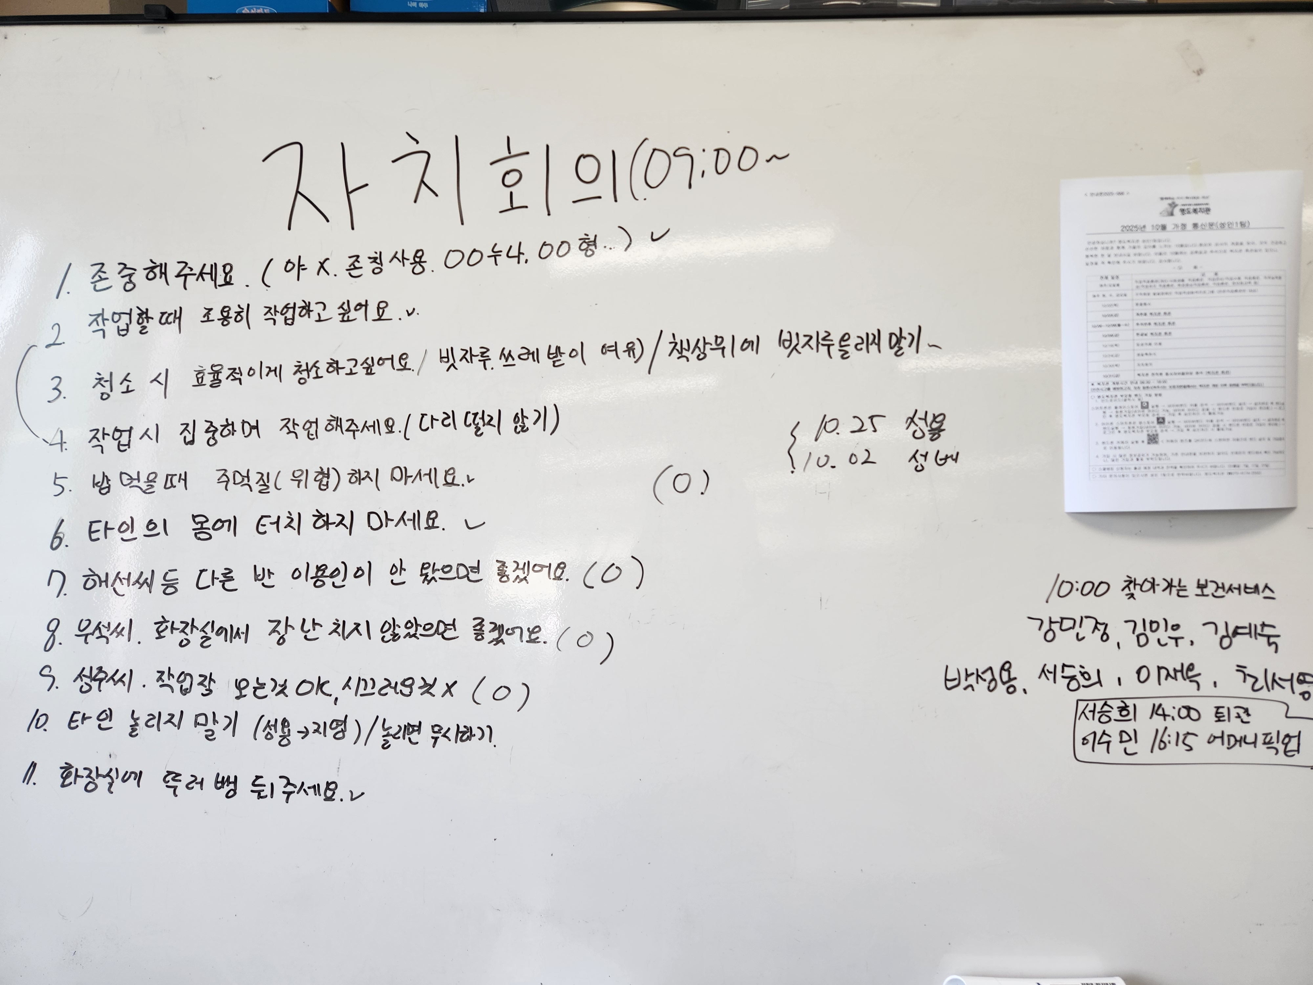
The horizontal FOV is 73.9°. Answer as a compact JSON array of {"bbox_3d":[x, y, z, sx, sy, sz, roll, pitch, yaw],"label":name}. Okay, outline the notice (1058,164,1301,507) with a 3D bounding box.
[{"bbox_3d":[0.469,-0.133,0.771,0.210,0.297,0.020,-1,3,2],"label":"notice"}]

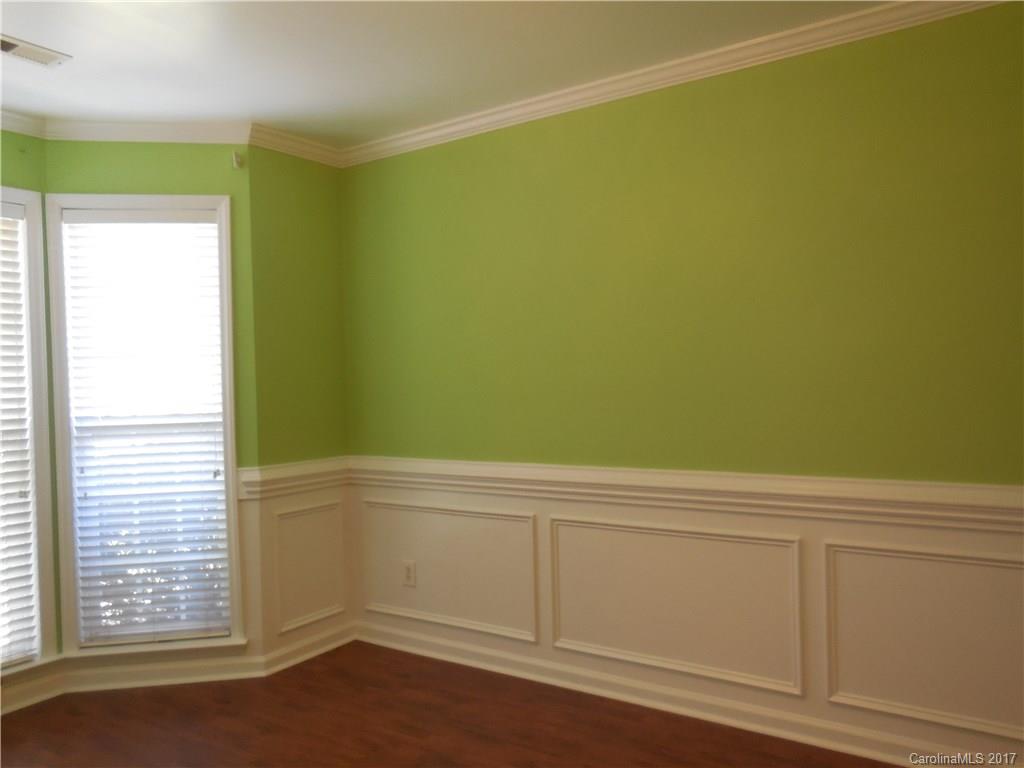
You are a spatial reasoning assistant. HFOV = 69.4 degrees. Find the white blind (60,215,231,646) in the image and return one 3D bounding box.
[{"bbox_3d":[-1.572,0.180,3.213,0.624,1.860,0.060,-2,0,-8],"label":"white blind"}]

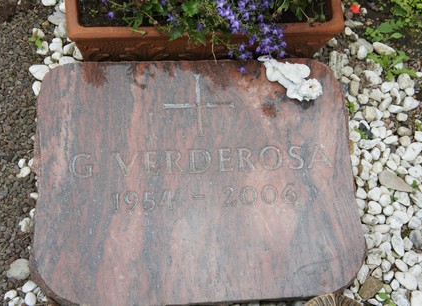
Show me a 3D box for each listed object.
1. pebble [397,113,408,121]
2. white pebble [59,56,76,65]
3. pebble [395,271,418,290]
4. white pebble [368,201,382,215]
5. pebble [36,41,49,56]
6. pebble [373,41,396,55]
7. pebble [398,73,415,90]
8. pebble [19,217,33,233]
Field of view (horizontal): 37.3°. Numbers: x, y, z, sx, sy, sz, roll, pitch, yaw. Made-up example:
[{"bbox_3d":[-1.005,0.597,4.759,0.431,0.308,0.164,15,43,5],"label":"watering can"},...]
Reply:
[{"bbox_3d":[0.413,-0.077,1.349,0.023,0.015,0.019,5,65,-3],"label":"pebble"},{"bbox_3d":[-0.307,-0.196,1.341,0.035,0.017,0.022,-1,65,-5],"label":"white pebble"},{"bbox_3d":[0.374,0.245,1.196,0.051,0.023,0.029,41,68,13],"label":"pebble"},{"bbox_3d":[0.329,0.110,1.255,0.025,0.019,0.030,-37,73,-19],"label":"white pebble"},{"bbox_3d":[-0.363,-0.225,1.349,0.025,0.020,0.033,20,65,4],"label":"pebble"},{"bbox_3d":[0.395,-0.239,1.422,0.056,0.019,0.025,27,66,8],"label":"pebble"},{"bbox_3d":[0.433,-0.159,1.389,0.034,0.027,0.041,-28,71,-17],"label":"pebble"},{"bbox_3d":[-0.348,0.136,1.183,0.024,0.019,0.029,-17,68,-12],"label":"pebble"}]

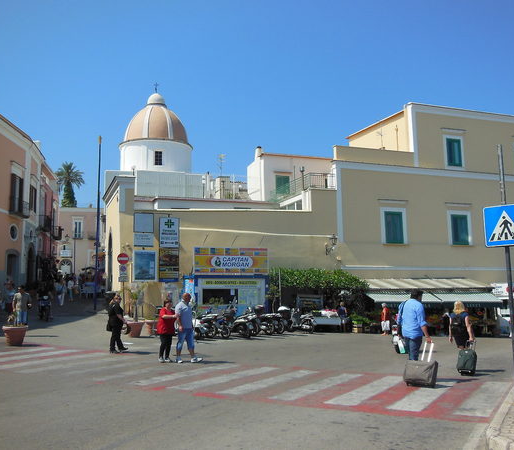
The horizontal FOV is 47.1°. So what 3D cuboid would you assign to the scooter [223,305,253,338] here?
[{"bbox_3d":[-0.797,4.281,26.089,0.700,1.333,1.850,4,-9,-35],"label":"scooter"}]

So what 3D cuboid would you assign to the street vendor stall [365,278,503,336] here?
[{"bbox_3d":[9.729,4.522,32.300,7.500,3.050,2.500,2,-8,-18],"label":"street vendor stall"}]

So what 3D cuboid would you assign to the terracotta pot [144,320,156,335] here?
[{"bbox_3d":[-4.297,4.235,24.300,0.670,0.610,0.670,-1,-8,0],"label":"terracotta pot"}]

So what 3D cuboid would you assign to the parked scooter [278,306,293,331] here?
[{"bbox_3d":[1.344,4.643,28.800,0.720,1.220,1.850,3,-8,-25],"label":"parked scooter"}]

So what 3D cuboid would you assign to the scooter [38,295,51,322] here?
[{"bbox_3d":[-9.952,3.925,27.600,0.720,1.220,1.850,1,-8,-13],"label":"scooter"}]

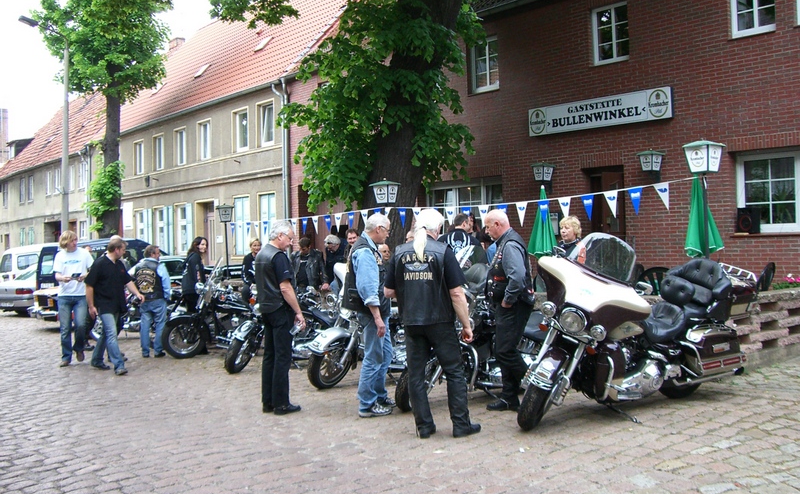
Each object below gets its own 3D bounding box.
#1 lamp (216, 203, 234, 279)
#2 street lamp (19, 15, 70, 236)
[{"bbox_3d":[-3.596,-0.124,18.200,0.360,1.570,0.360,-1,-1,-11],"label":"lamp"},{"bbox_3d":[-10.053,-2.228,24.634,1.450,8.450,0.320,-1,-1,-41],"label":"street lamp"}]

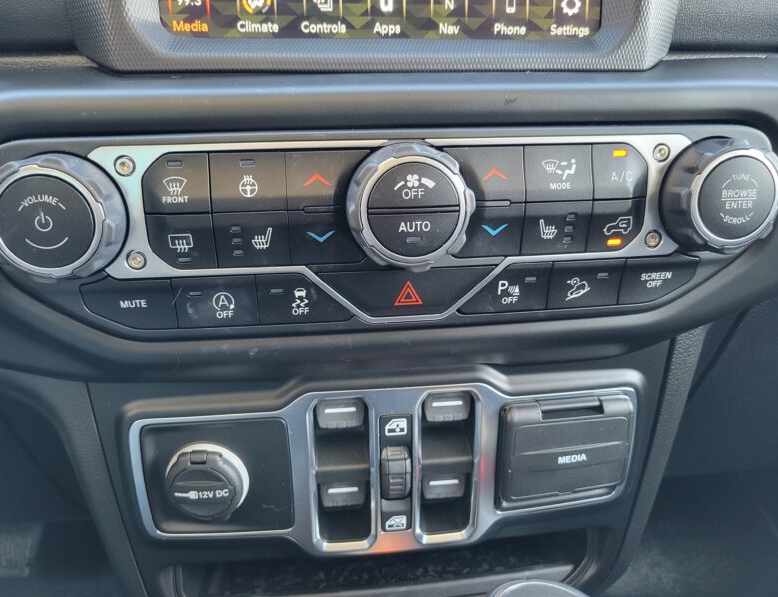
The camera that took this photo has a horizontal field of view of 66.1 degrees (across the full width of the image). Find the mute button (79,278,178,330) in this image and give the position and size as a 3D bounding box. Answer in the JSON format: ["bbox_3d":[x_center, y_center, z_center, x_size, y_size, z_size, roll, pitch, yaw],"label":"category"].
[{"bbox_3d":[-0.102,0.002,0.237,0.033,0.021,0.008,-3,26,-6],"label":"mute button"}]

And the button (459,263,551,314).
[{"bbox_3d":[0.049,-0.006,0.254,0.038,0.021,0.008,-3,26,-6],"label":"button"}]

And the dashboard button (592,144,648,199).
[{"bbox_3d":[0.092,-0.051,0.242,0.023,0.022,0.008,-3,3,-6],"label":"dashboard button"}]

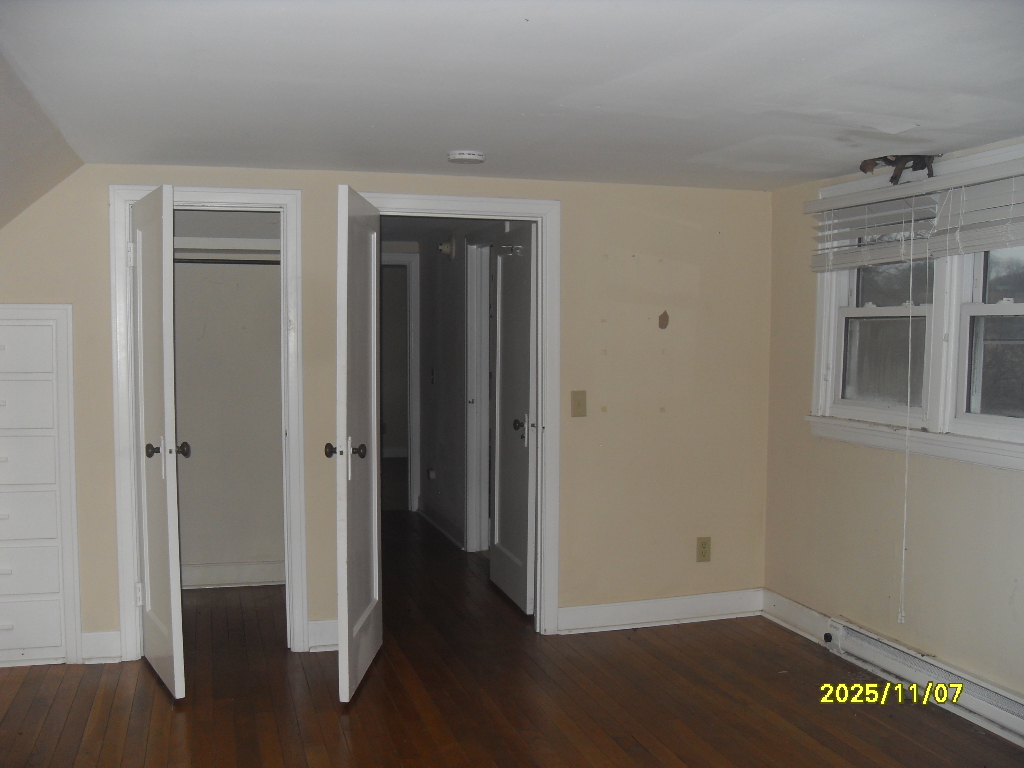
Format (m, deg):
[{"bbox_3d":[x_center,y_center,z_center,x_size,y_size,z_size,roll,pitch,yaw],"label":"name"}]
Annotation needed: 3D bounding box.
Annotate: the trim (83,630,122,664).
[{"bbox_3d":[-1.619,1.043,3.967,0.149,0.131,0.025,-1,3,-16],"label":"trim"}]

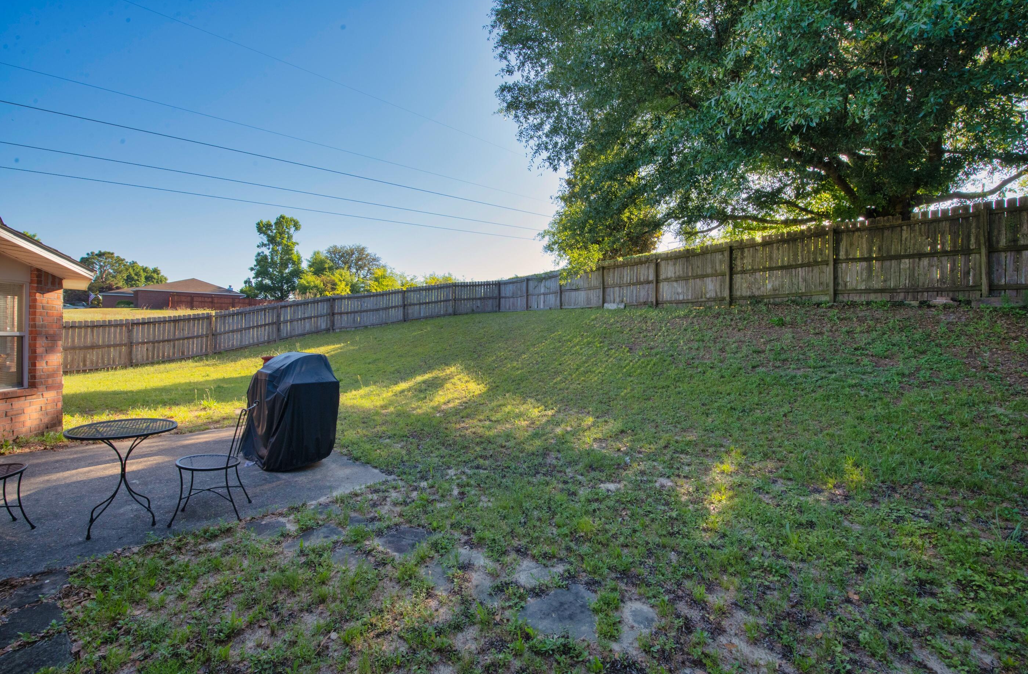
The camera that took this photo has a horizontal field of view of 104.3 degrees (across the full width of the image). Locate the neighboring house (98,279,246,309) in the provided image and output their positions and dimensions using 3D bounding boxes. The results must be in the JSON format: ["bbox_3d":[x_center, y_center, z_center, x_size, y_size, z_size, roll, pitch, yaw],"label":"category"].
[{"bbox_3d":[-51.700,-6.700,61.400,17.000,5.400,15.500,0,0,-35],"label":"neighboring house"}]

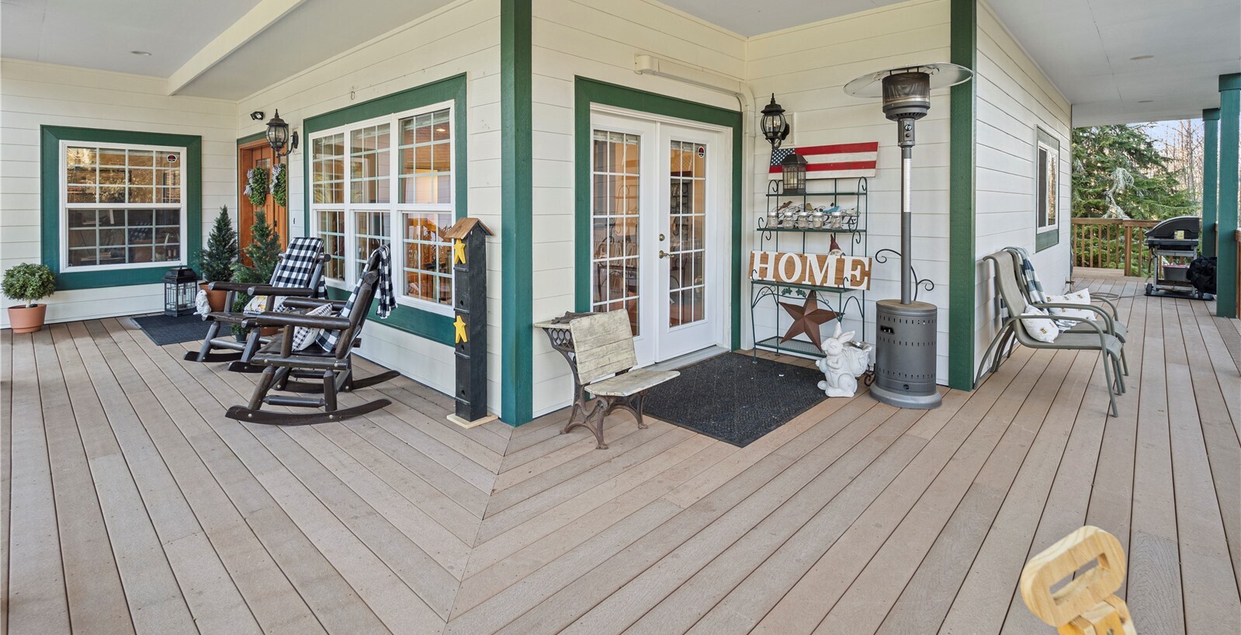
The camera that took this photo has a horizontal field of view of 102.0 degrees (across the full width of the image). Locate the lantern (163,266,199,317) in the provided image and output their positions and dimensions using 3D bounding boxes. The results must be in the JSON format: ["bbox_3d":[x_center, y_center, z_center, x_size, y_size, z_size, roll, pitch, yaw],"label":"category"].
[{"bbox_3d":[-5.651,-0.349,6.452,0.250,0.630,0.250,2,7,18],"label":"lantern"}]

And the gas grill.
[{"bbox_3d":[8.902,-1.012,8.065,0.630,1.200,1.150,6,9,42],"label":"gas grill"}]

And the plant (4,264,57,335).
[{"bbox_3d":[-6.568,-0.221,5.580,0.400,0.770,0.400,6,9,40],"label":"plant"}]

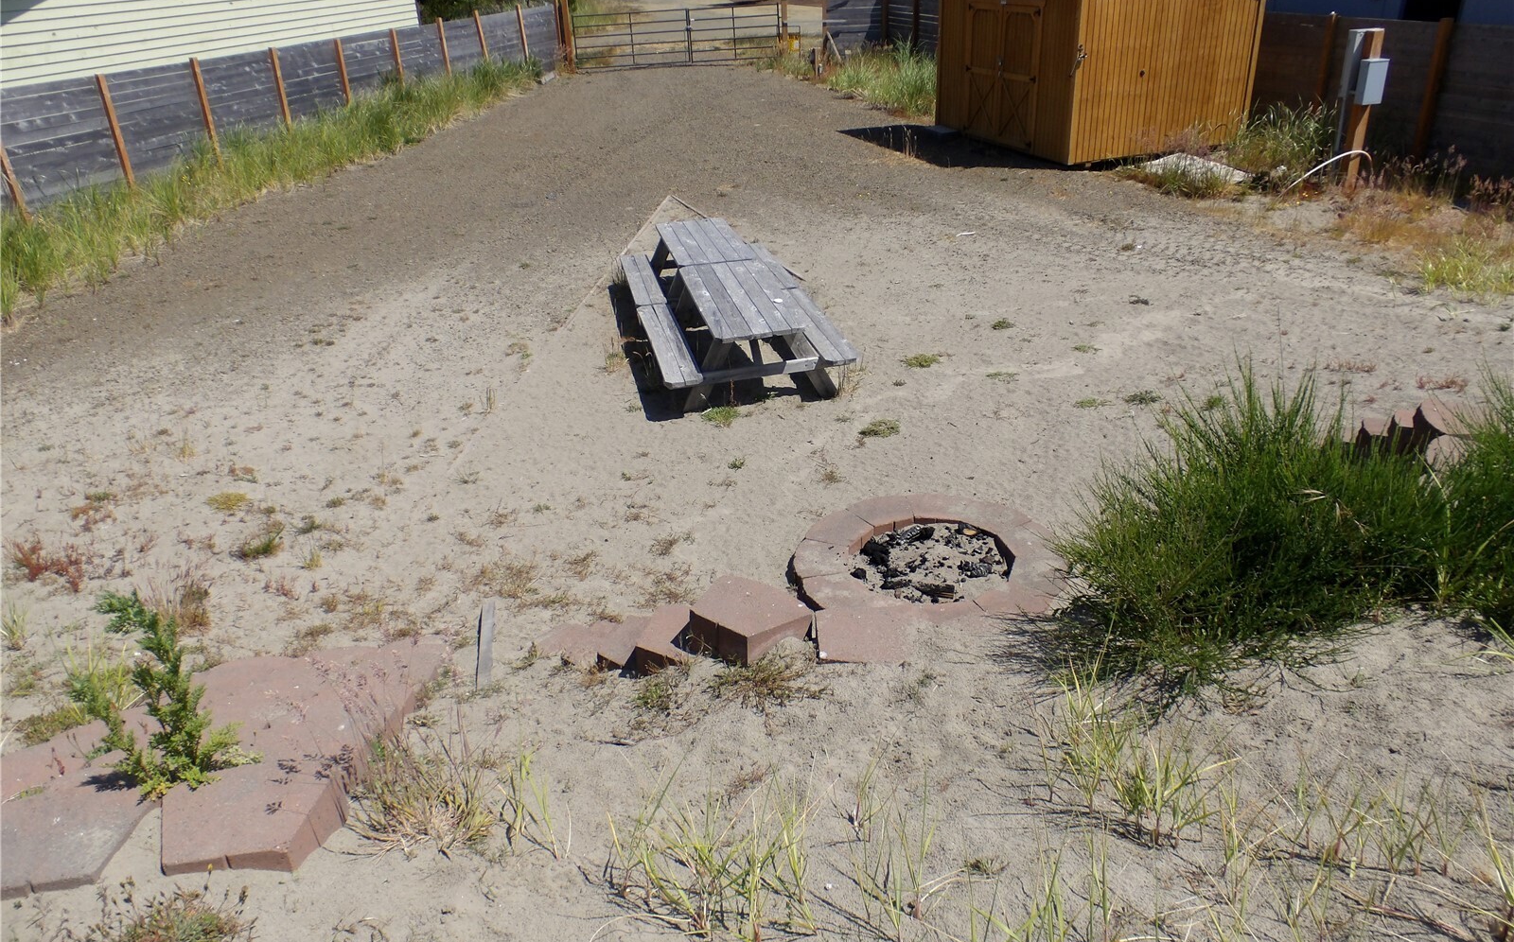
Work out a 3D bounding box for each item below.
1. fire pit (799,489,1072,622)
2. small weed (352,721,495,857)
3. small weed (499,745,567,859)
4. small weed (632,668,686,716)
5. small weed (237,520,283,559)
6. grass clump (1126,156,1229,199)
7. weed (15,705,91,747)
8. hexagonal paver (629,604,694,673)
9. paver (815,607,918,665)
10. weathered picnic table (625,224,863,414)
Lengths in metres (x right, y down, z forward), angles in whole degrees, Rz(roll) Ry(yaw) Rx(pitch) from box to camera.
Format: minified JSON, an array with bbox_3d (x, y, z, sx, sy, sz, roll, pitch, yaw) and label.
[{"bbox_3d":[0.949,0.544,5.812,1.469,0.160,1.469,-4,27,0],"label":"fire pit"},{"bbox_3d":[-0.932,0.886,2.936,0.371,0.258,0.309,-14,29,-21],"label":"small weed"},{"bbox_3d":[-0.603,0.896,2.833,0.165,0.319,0.134,-11,28,-15],"label":"small weed"},{"bbox_3d":[-0.441,0.991,4.743,0.246,0.151,0.209,-7,27,-7],"label":"small weed"},{"bbox_3d":[-2.982,0.411,6.299,0.268,0.184,0.214,-18,30,-25],"label":"small weed"},{"bbox_3d":[5.163,-3.620,12.899,1.236,0.407,0.741,7,29,20],"label":"grass clump"},{"bbox_3d":[-2.295,0.825,3.415,0.210,0.080,0.140,-24,34,-35],"label":"weed"},{"bbox_3d":[-0.276,0.735,4.296,0.469,0.157,0.328,13,31,29],"label":"hexagonal paver"},{"bbox_3d":[0.544,0.868,5.212,0.440,0.120,0.400,-1,27,6],"label":"paver"},{"bbox_3d":[-0.321,-1.498,9.673,1.518,0.750,3.672,-8,27,-9],"label":"weathered picnic table"}]

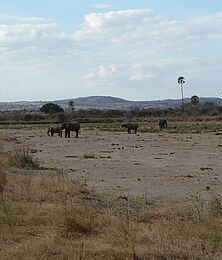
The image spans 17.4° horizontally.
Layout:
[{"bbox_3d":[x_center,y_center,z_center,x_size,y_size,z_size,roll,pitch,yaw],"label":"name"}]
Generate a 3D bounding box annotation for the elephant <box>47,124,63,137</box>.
[{"bbox_3d":[-7.719,0.069,100.000,2.250,1.700,0.850,0,1,10],"label":"elephant"}]

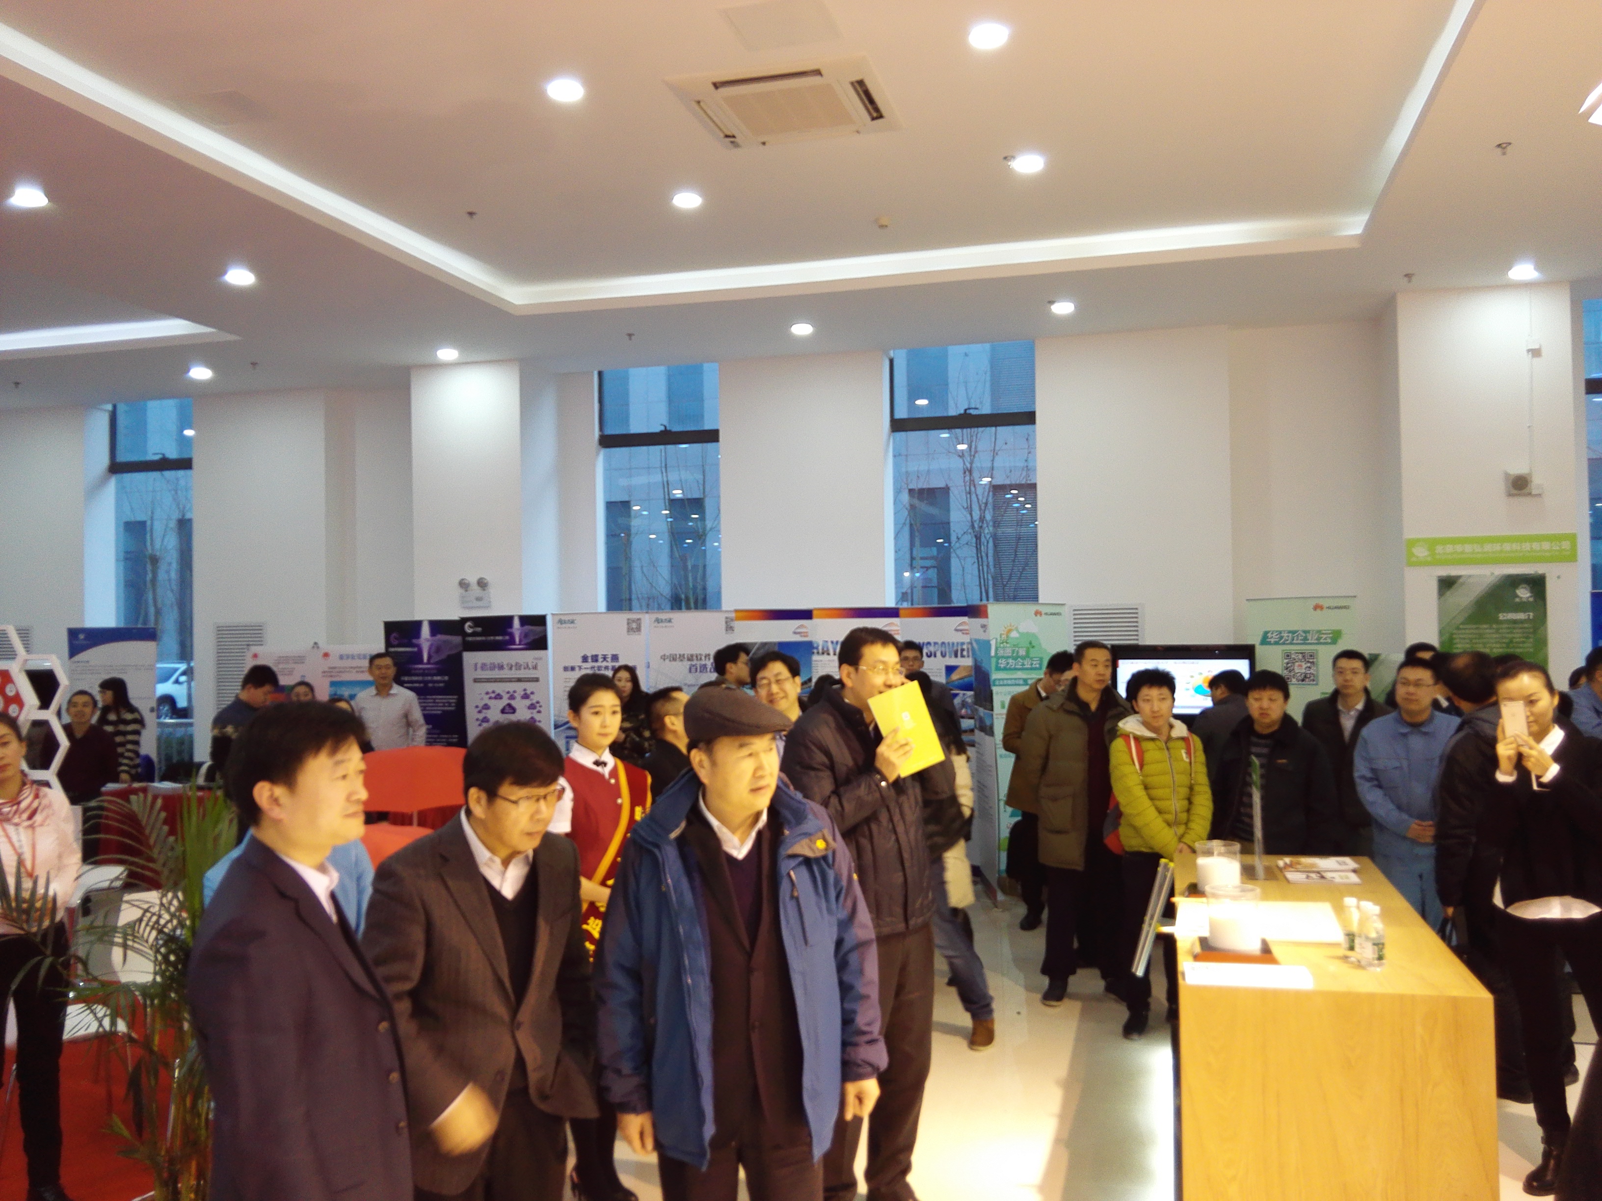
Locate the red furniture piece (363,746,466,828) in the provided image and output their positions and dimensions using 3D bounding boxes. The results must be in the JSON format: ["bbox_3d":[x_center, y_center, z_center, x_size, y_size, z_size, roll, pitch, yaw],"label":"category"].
[{"bbox_3d":[-2.088,1.446,7.400,0.800,1.200,0.550,-1,-1,-6],"label":"red furniture piece"}]

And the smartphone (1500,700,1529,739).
[{"bbox_3d":[2.235,0.382,4.200,0.067,0.138,0.008,-5,-1,33],"label":"smartphone"}]

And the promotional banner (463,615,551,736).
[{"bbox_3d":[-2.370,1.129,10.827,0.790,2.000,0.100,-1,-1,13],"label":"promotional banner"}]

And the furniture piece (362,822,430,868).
[{"bbox_3d":[-2.115,1.544,6.891,0.550,0.750,0.550,-1,-1,15],"label":"furniture piece"}]

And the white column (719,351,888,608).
[{"bbox_3d":[0.065,-0.004,11.743,1.470,4.180,0.350,-1,-1,15],"label":"white column"}]

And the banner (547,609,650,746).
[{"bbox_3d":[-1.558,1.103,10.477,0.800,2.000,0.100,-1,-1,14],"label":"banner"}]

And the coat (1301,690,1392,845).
[{"bbox_3d":[2.856,0.845,7.000,0.500,0.770,0.320,-1,-1,24],"label":"coat"}]

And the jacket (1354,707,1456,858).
[{"bbox_3d":[2.762,0.821,6.050,0.510,0.680,0.320,-2,-2,34],"label":"jacket"}]

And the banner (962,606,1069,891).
[{"bbox_3d":[1.538,1.021,9.400,0.760,2.000,0.150,-1,-1,-7],"label":"banner"}]

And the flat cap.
[{"bbox_3d":[-0.140,0.252,2.970,0.270,0.125,0.200,-7,-5,40],"label":"flat cap"}]

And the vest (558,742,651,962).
[{"bbox_3d":[-0.627,0.821,4.350,0.360,0.680,0.250,-1,-1,-23],"label":"vest"}]

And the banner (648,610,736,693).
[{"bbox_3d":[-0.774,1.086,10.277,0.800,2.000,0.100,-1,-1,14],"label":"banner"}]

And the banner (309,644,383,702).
[{"bbox_3d":[-4.132,1.281,12.291,0.800,1.800,0.100,-1,-1,15],"label":"banner"}]

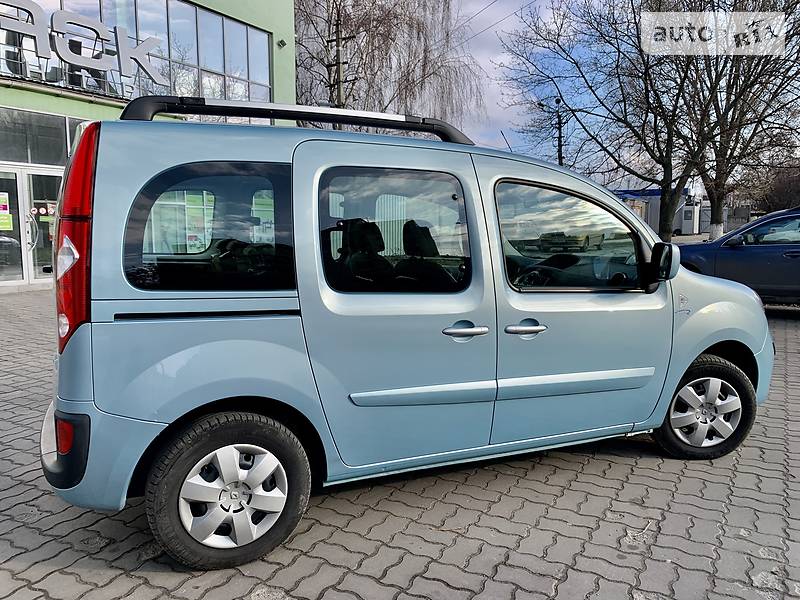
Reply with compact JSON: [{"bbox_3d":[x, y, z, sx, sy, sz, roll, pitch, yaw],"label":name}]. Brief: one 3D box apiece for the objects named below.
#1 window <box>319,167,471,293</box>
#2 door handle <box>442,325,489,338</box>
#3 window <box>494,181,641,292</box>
[{"bbox_3d":[-0.004,-0.297,2.588,0.700,0.540,0.040,-3,-4,-25],"label":"window"},{"bbox_3d":[0.292,0.142,2.670,0.235,0.042,0.048,-3,6,-25],"label":"door handle"},{"bbox_3d":[0.870,-0.309,3.013,0.890,0.535,0.045,-3,-4,-27],"label":"window"}]

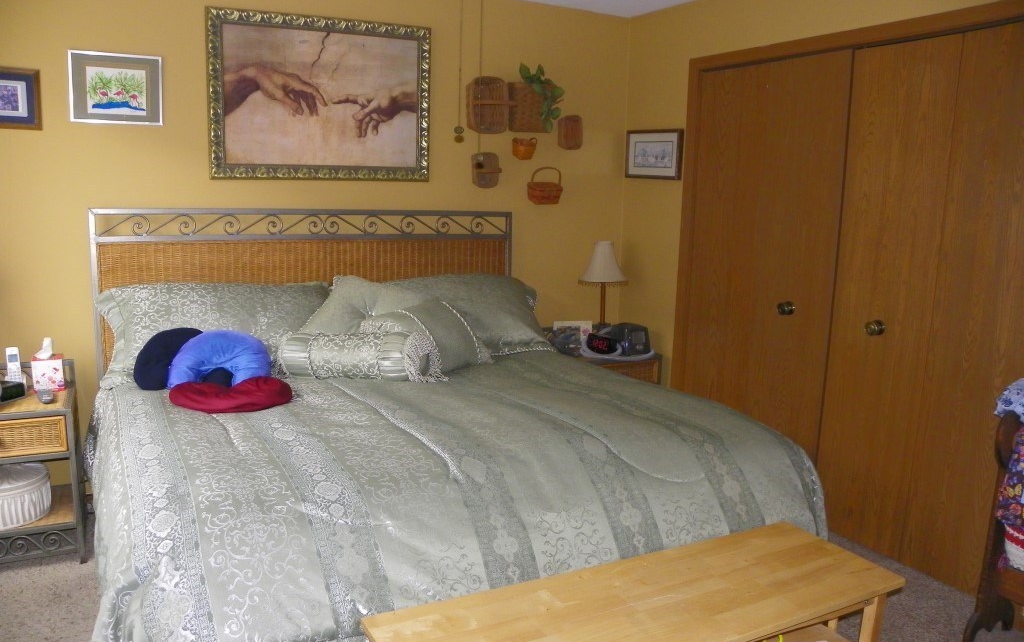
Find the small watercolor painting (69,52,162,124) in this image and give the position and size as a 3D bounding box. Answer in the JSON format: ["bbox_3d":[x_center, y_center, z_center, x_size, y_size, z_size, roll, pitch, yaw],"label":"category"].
[{"bbox_3d":[-1.609,-0.944,3.139,0.340,0.275,0.020,-5,12,-30],"label":"small watercolor painting"}]

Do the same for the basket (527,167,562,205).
[{"bbox_3d":[0.181,-0.719,4.103,0.165,0.200,0.110,-4,11,-29],"label":"basket"}]

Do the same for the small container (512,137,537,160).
[{"bbox_3d":[0.066,-0.914,4.079,0.125,0.110,0.090,-5,12,-30],"label":"small container"}]

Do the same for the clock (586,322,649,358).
[{"bbox_3d":[0.562,0.096,4.138,0.300,0.150,0.200,0,10,-5],"label":"clock"}]

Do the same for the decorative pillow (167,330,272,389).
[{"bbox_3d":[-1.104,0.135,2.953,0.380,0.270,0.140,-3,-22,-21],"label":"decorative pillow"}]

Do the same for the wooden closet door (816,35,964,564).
[{"bbox_3d":[1.504,-0.065,3.127,0.040,2.045,0.450,-5,12,-30],"label":"wooden closet door"}]

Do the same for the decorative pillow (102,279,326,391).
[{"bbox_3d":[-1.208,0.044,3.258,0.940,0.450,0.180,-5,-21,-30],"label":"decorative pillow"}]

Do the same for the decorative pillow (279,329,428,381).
[{"bbox_3d":[-0.606,0.147,3.095,0.560,0.195,0.195,2,10,5],"label":"decorative pillow"}]

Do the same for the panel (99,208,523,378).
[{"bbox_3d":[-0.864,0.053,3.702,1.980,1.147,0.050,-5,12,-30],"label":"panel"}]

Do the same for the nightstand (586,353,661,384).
[{"bbox_3d":[0.426,0.404,4.180,0.510,0.700,0.510,-4,11,-29],"label":"nightstand"}]

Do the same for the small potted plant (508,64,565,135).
[{"bbox_3d":[0.137,-1.164,4.038,0.290,0.325,0.160,-5,12,-30],"label":"small potted plant"}]

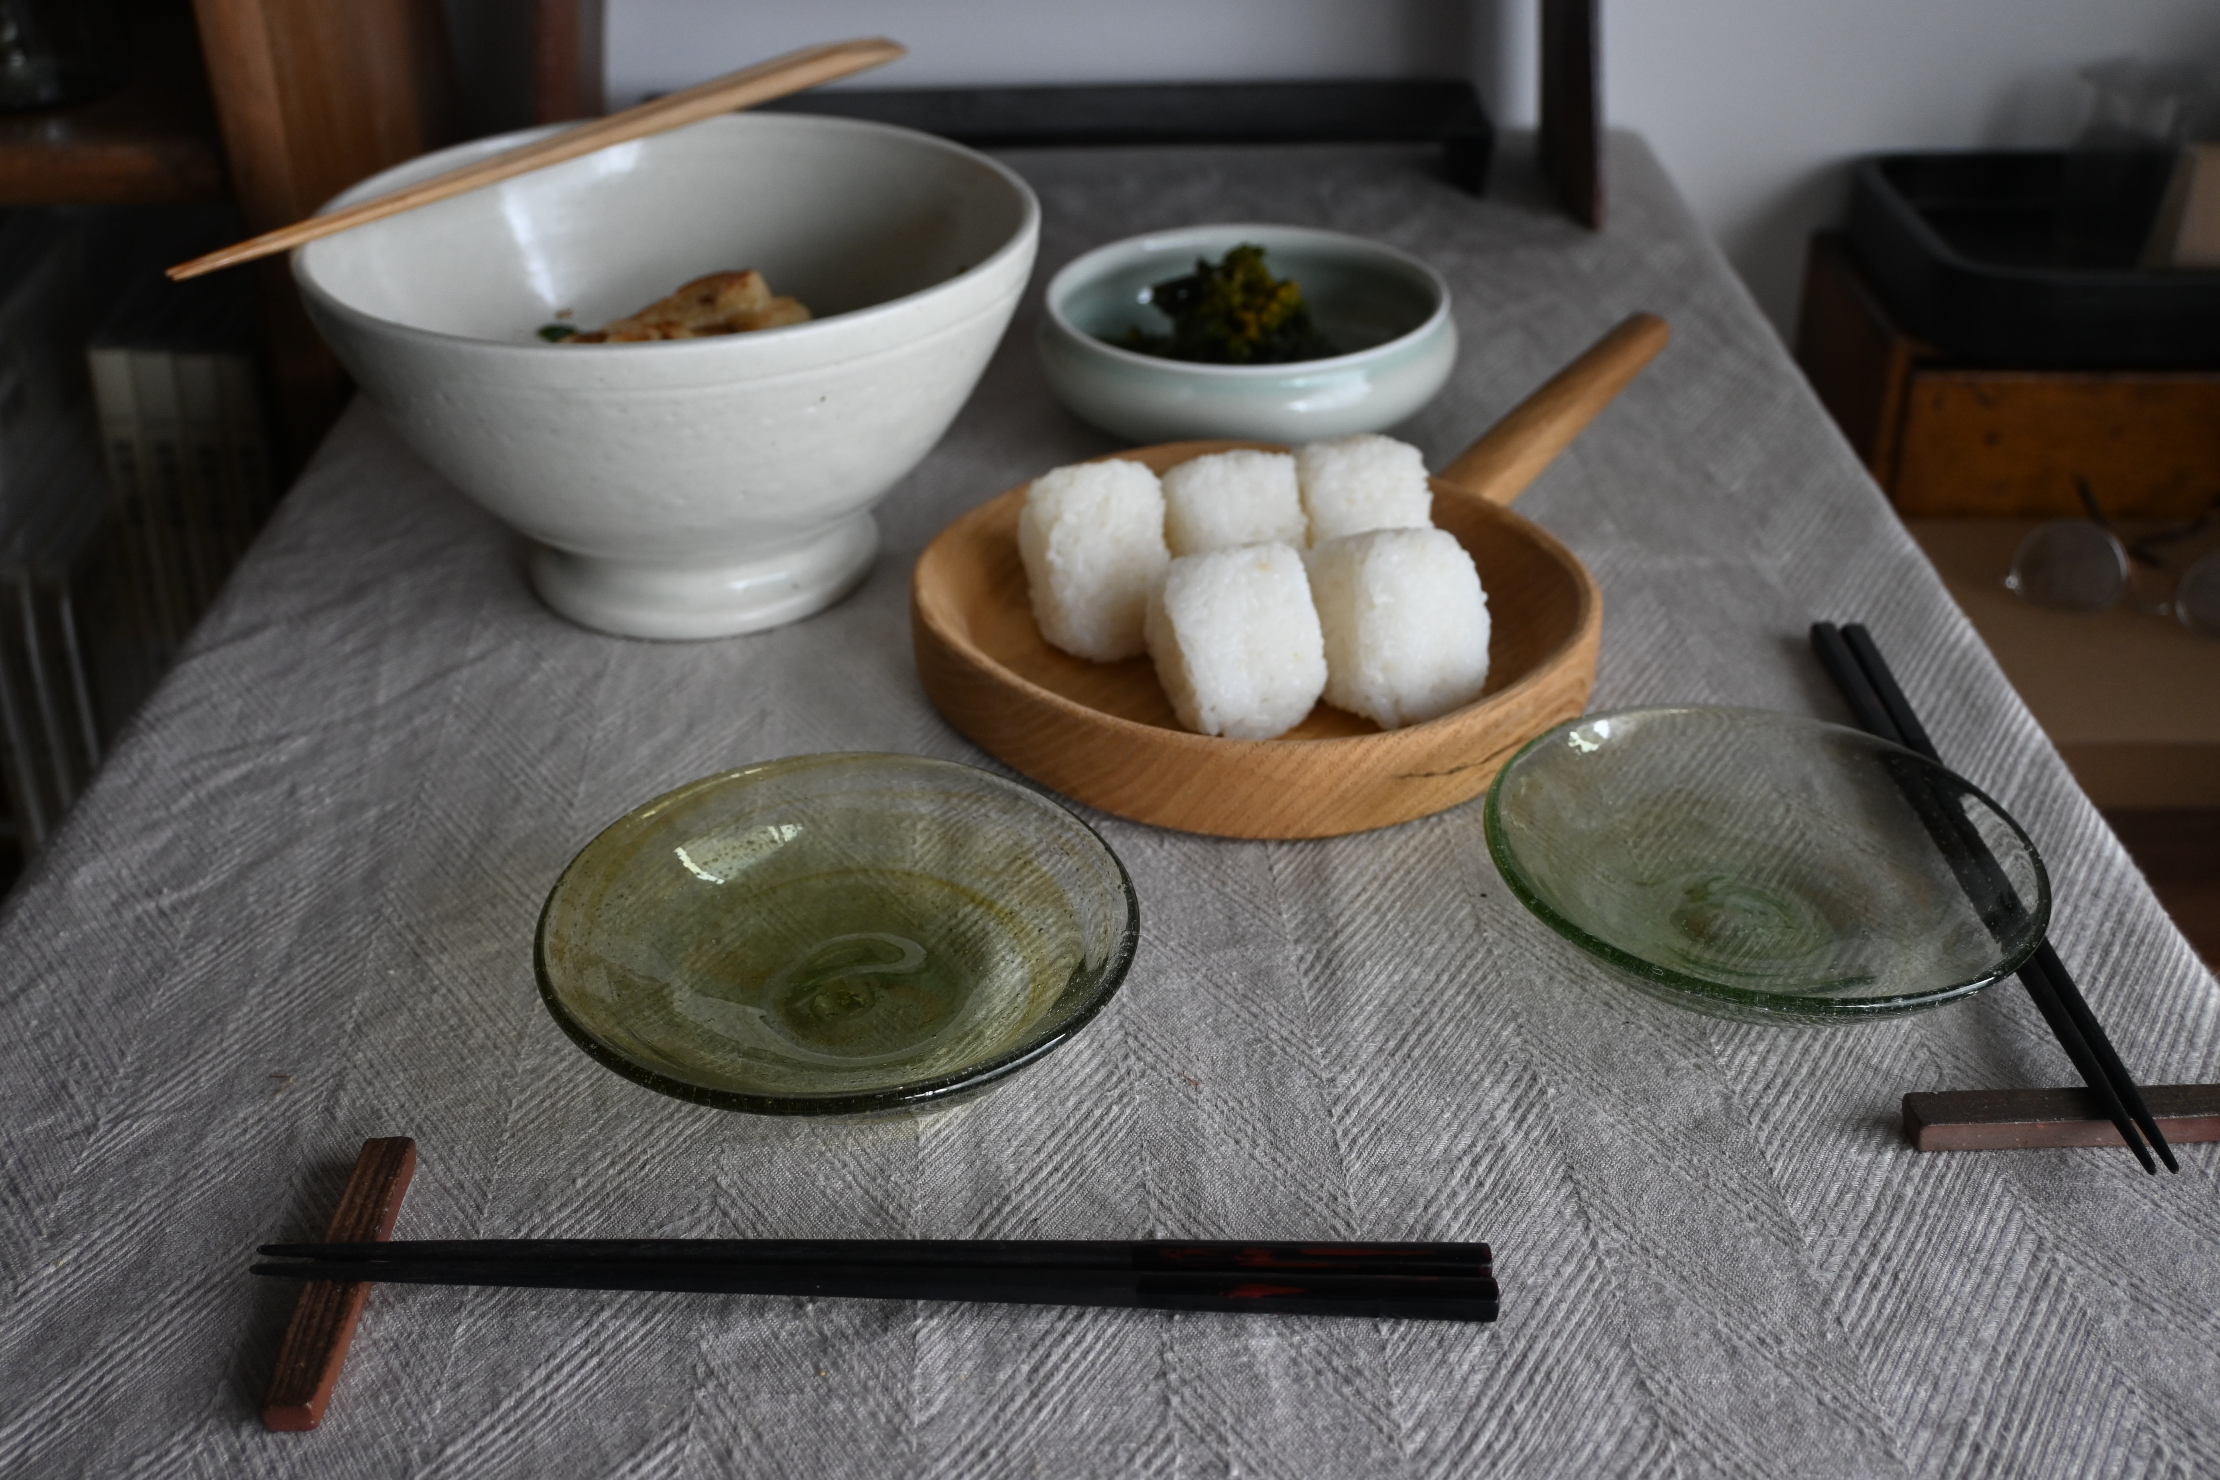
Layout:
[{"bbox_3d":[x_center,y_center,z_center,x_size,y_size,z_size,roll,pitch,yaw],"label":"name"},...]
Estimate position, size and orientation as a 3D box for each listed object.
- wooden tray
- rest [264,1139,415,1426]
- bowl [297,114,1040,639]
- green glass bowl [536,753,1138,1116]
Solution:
[{"bbox_3d":[0.073,-0.060,0.632,0.271,0.060,0.182,-25,39,-34],"label":"wooden tray"},{"bbox_3d":[-0.145,0.102,0.422,0.009,0.007,0.070,-1,31,-1],"label":"rest"},{"bbox_3d":[-0.124,-0.103,0.660,0.208,0.108,0.208,-1,31,0],"label":"bowl"},{"bbox_3d":[-0.058,0.050,0.487,0.131,0.027,0.131,0,31,0],"label":"green glass bowl"}]

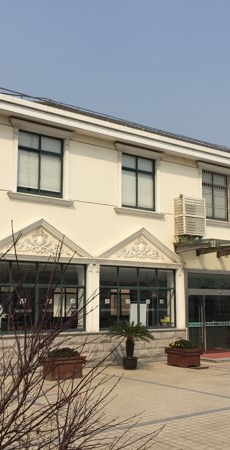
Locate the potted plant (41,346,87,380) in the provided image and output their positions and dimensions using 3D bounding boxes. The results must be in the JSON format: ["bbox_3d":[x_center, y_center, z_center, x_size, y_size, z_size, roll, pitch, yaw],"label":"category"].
[{"bbox_3d":[-1.373,3.638,13.260,0.980,0.780,0.770,6,-10,-37],"label":"potted plant"}]

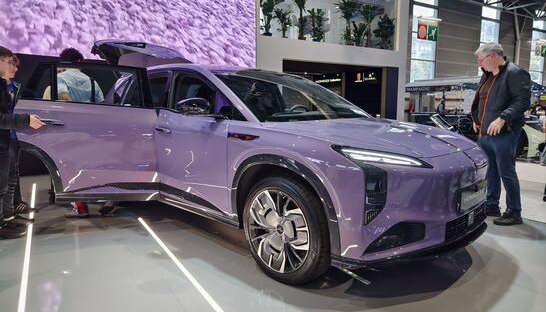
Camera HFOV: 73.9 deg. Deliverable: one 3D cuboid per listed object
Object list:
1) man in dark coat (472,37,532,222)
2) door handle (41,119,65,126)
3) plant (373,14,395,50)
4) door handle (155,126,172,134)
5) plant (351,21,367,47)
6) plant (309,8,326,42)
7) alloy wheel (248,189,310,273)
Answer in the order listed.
[{"bbox_3d":[2.287,-0.213,3.602,0.460,1.775,0.560,-1,8,-6],"label":"man in dark coat"},{"bbox_3d":[-1.961,-0.297,3.220,0.225,0.035,0.045,-2,8,-15],"label":"door handle"},{"bbox_3d":[3.342,-3.751,11.048,0.645,1.097,0.613,-5,9,-30],"label":"plant"},{"bbox_3d":[-0.977,-0.228,3.243,0.250,0.035,0.040,7,11,44],"label":"door handle"},{"bbox_3d":[2.477,-3.498,10.564,0.450,0.774,0.427,0,8,0],"label":"plant"},{"bbox_3d":[1.194,-3.509,9.793,0.468,0.928,0.445,0,8,0],"label":"plant"},{"bbox_3d":[0.086,0.485,2.422,0.555,0.555,0.200,7,11,44],"label":"alloy wheel"}]

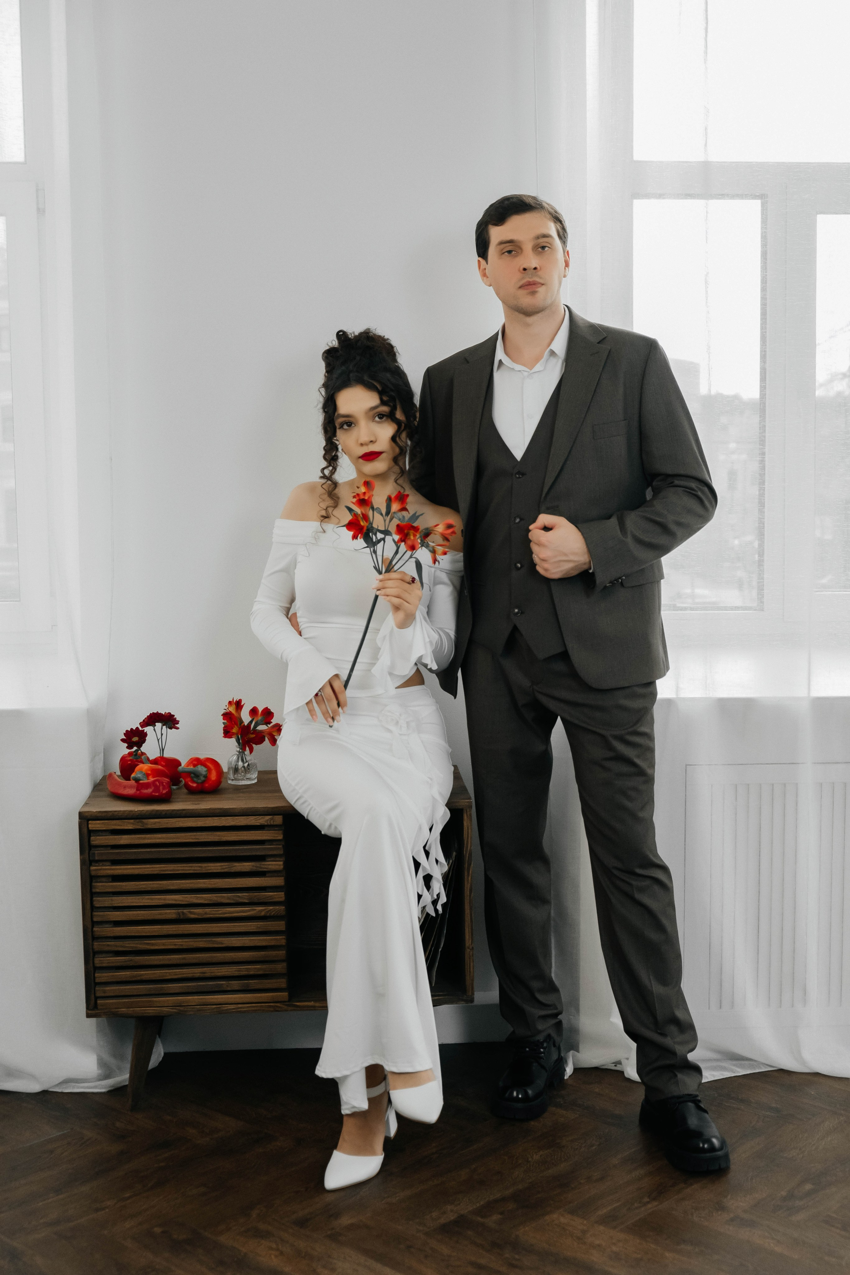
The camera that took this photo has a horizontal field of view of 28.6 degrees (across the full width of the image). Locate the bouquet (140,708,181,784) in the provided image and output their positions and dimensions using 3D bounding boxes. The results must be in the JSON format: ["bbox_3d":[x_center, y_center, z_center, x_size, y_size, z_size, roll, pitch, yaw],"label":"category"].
[{"bbox_3d":[-0.577,0.236,3.650,0.090,0.157,0.085,-1,5,-4],"label":"bouquet"}]

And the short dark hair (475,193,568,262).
[{"bbox_3d":[0.189,-0.778,3.252,0.174,0.165,0.200,-2,-1,-12],"label":"short dark hair"}]

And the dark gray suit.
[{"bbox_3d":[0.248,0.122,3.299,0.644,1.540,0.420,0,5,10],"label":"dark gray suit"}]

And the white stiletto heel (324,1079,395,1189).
[{"bbox_3d":[-0.119,0.910,3.097,0.085,0.140,0.250,1,5,21],"label":"white stiletto heel"}]

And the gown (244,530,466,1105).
[{"bbox_3d":[-0.123,0.317,3.245,0.430,1.100,0.560,-1,5,-4],"label":"gown"}]

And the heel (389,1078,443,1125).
[{"bbox_3d":[-0.027,0.765,3.038,0.085,0.135,0.240,-3,23,-24],"label":"heel"}]

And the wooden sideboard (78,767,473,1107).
[{"bbox_3d":[-0.307,0.631,3.569,0.783,0.625,0.430,-1,5,-4],"label":"wooden sideboard"}]

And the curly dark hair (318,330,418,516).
[{"bbox_3d":[-0.113,-0.423,3.308,0.200,0.380,0.230,-2,5,-14],"label":"curly dark hair"}]

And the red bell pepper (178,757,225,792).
[{"bbox_3d":[-0.473,0.284,3.554,0.080,0.072,0.085,0,5,8],"label":"red bell pepper"}]

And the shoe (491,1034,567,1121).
[{"bbox_3d":[0.230,0.887,3.459,0.112,0.120,0.300,1,5,18],"label":"shoe"}]

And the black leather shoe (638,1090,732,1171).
[{"bbox_3d":[0.497,0.906,3.195,0.112,0.120,0.300,-2,5,-13],"label":"black leather shoe"}]

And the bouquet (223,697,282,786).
[{"bbox_3d":[-0.378,0.223,3.637,0.130,0.180,0.110,-1,5,-4],"label":"bouquet"}]

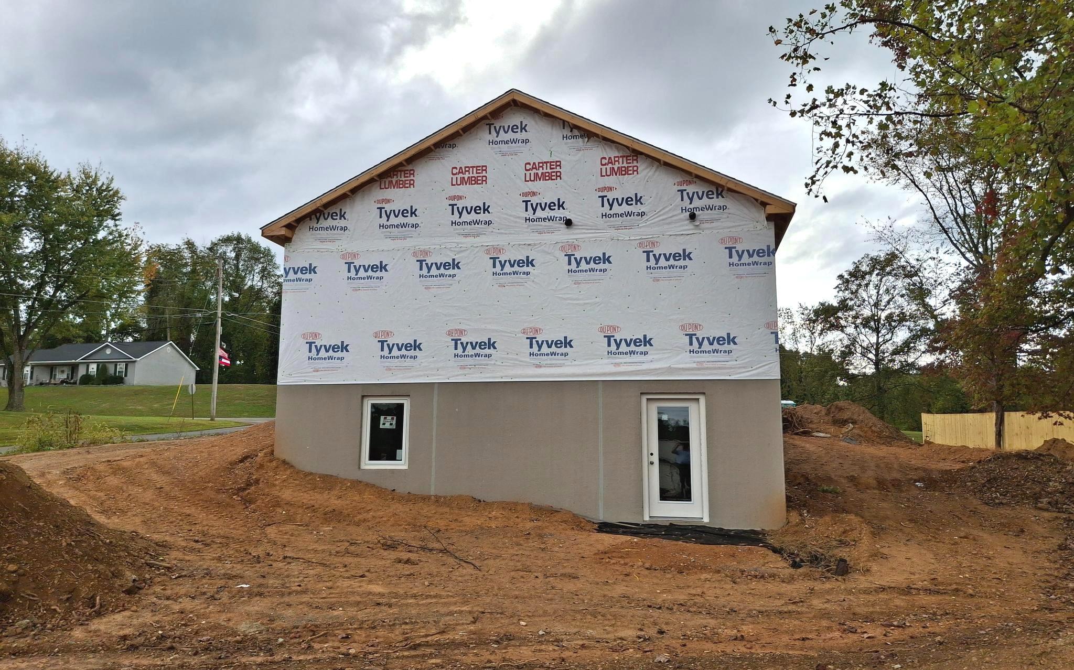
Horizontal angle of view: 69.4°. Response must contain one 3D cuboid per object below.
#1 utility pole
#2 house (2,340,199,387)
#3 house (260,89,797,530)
[{"bbox_3d":[-20.363,0.165,49.432,0.280,10.572,0.280,-1,-8,9],"label":"utility pole"},{"bbox_3d":[-47.161,3.393,82.839,18.000,5.092,10.022,-1,-8,10],"label":"house"},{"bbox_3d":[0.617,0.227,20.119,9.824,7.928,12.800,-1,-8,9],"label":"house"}]

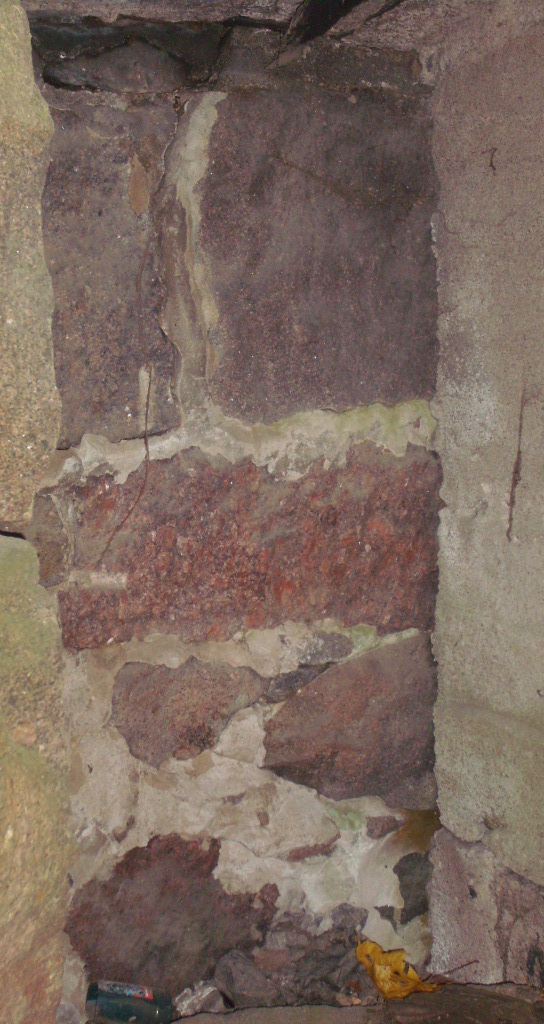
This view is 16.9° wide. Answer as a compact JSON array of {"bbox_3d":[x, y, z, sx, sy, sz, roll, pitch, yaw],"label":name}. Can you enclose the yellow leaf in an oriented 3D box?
[{"bbox_3d":[0.137,0.500,2.000,0.094,0.056,0.060,0,3,0],"label":"yellow leaf"}]

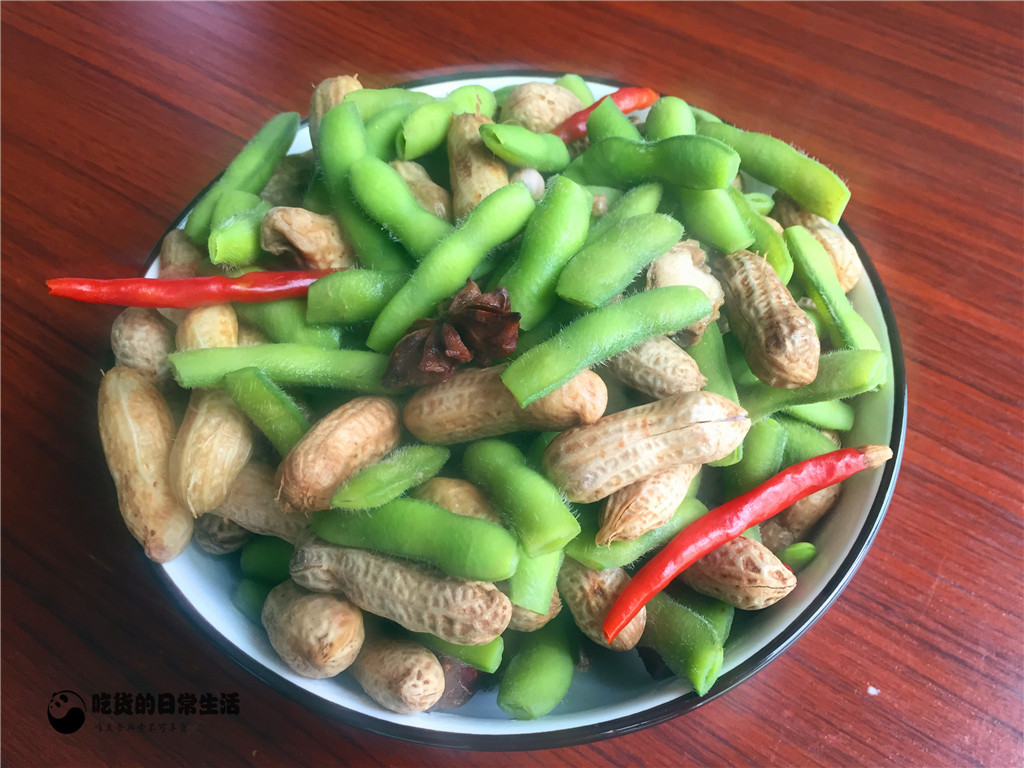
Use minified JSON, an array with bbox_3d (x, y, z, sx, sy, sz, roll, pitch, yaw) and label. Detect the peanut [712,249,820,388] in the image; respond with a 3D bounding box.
[{"bbox_3d":[0.055,-0.015,0.189,0.016,0.016,0.033,-6,53,-4],"label":"peanut"}]

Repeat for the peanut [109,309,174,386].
[{"bbox_3d":[-0.080,-0.005,0.192,0.015,0.014,0.026,-18,95,-11],"label":"peanut"}]

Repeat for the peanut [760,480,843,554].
[{"bbox_3d":[0.064,0.026,0.190,0.014,0.013,0.026,39,94,22],"label":"peanut"}]

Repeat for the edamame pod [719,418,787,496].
[{"bbox_3d":[0.052,0.020,0.188,0.012,0.010,0.030,25,84,15],"label":"edamame pod"}]

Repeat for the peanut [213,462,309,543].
[{"bbox_3d":[-0.052,0.025,0.178,0.029,0.015,0.015,22,61,11],"label":"peanut"}]

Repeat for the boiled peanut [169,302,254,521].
[{"bbox_3d":[-0.065,0.005,0.186,0.016,0.015,0.047,-3,74,-2],"label":"boiled peanut"}]

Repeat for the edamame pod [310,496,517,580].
[{"bbox_3d":[-0.021,0.032,0.177,0.045,0.011,0.012,10,60,11],"label":"edamame pod"}]

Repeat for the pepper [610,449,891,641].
[{"bbox_3d":[0.048,0.028,0.173,0.075,0.009,0.013,-27,62,-18],"label":"pepper"}]

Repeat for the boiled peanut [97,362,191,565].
[{"bbox_3d":[-0.078,0.016,0.181,0.018,0.017,0.047,-20,66,-11],"label":"boiled peanut"}]

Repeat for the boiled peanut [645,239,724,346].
[{"bbox_3d":[0.040,-0.021,0.196,0.017,0.013,0.026,-9,65,-4],"label":"boiled peanut"}]

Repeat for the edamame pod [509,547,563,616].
[{"bbox_3d":[0.007,0.031,0.172,0.011,0.009,0.031,11,67,7],"label":"edamame pod"}]

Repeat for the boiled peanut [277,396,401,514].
[{"bbox_3d":[-0.037,0.015,0.183,0.032,0.015,0.015,-42,65,-9],"label":"boiled peanut"}]

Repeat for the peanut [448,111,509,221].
[{"bbox_3d":[-0.009,-0.055,0.218,0.014,0.015,0.035,-5,62,-3],"label":"peanut"}]

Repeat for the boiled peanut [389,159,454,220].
[{"bbox_3d":[-0.021,-0.044,0.214,0.014,0.013,0.029,-31,80,-18],"label":"boiled peanut"}]

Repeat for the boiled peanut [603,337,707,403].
[{"bbox_3d":[0.032,-0.010,0.194,0.014,0.013,0.032,-37,56,-17],"label":"boiled peanut"}]

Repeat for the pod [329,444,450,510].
[{"bbox_3d":[-0.024,0.018,0.170,0.025,0.009,0.010,-23,60,-5],"label":"pod"}]

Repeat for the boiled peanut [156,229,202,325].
[{"bbox_3d":[-0.084,-0.027,0.216,0.011,0.011,0.034,-8,55,-4],"label":"boiled peanut"}]

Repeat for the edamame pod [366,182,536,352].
[{"bbox_3d":[-0.012,-0.026,0.193,0.012,0.011,0.053,36,73,22],"label":"edamame pod"}]

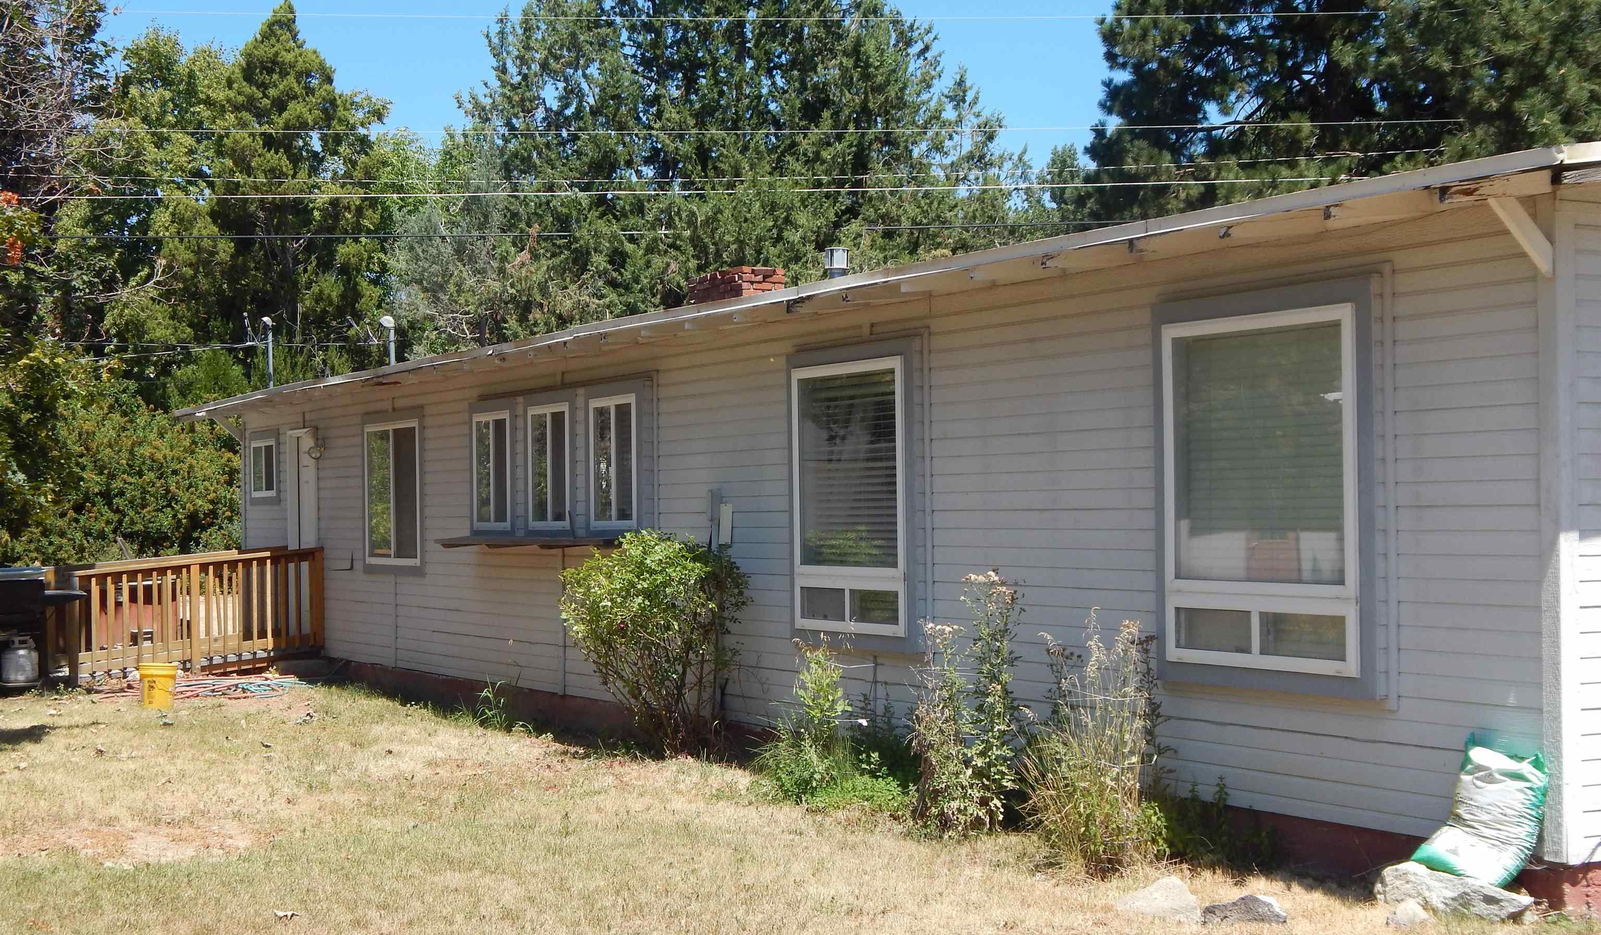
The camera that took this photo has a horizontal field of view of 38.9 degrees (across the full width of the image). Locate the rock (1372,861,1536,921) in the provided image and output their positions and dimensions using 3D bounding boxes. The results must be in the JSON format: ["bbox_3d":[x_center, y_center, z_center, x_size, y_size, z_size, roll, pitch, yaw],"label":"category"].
[{"bbox_3d":[2.356,1.526,8.170,0.310,0.210,0.570,0,-1,-29],"label":"rock"}]

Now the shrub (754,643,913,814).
[{"bbox_3d":[0.165,1.346,11.700,0.740,0.840,0.760,0,-1,-29],"label":"shrub"}]

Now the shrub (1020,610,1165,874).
[{"bbox_3d":[1.211,1.139,9.400,0.560,1.070,0.570,0,-1,-29],"label":"shrub"}]

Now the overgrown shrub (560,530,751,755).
[{"bbox_3d":[-0.878,1.051,13.650,1.030,1.320,1.080,-1,-1,0],"label":"overgrown shrub"}]

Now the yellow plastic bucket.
[{"bbox_3d":[-5.125,1.743,18.100,0.310,0.375,0.310,0,-1,-29],"label":"yellow plastic bucket"}]

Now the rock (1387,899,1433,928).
[{"bbox_3d":[2.179,1.594,8.100,0.170,0.110,0.140,-1,-1,11],"label":"rock"}]

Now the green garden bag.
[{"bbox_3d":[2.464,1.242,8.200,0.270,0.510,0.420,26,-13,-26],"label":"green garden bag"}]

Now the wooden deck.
[{"bbox_3d":[-5.732,1.360,21.130,2.300,1.220,1.200,0,-1,-29],"label":"wooden deck"}]

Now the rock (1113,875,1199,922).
[{"bbox_3d":[1.304,1.569,8.250,0.300,0.160,0.240,-1,-1,11],"label":"rock"}]

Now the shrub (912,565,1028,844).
[{"bbox_3d":[0.791,1.108,10.650,0.520,1.200,0.520,0,-1,-29],"label":"shrub"}]

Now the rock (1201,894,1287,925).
[{"bbox_3d":[1.604,1.600,8.200,0.300,0.120,0.200,-1,-1,11],"label":"rock"}]

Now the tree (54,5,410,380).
[{"bbox_3d":[-9.258,-2.553,37.898,5.500,10.000,5.500,0,-1,-29],"label":"tree"}]

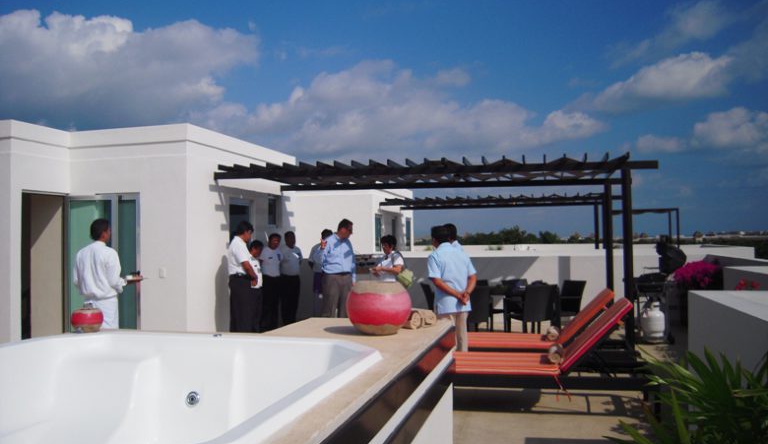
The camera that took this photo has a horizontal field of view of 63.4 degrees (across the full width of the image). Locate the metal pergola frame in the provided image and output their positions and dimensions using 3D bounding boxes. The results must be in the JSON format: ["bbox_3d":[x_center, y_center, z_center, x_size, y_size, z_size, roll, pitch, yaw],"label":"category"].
[{"bbox_3d":[0.818,0.480,9.398,5.880,2.570,2.700,-1,-2,15],"label":"metal pergola frame"}]

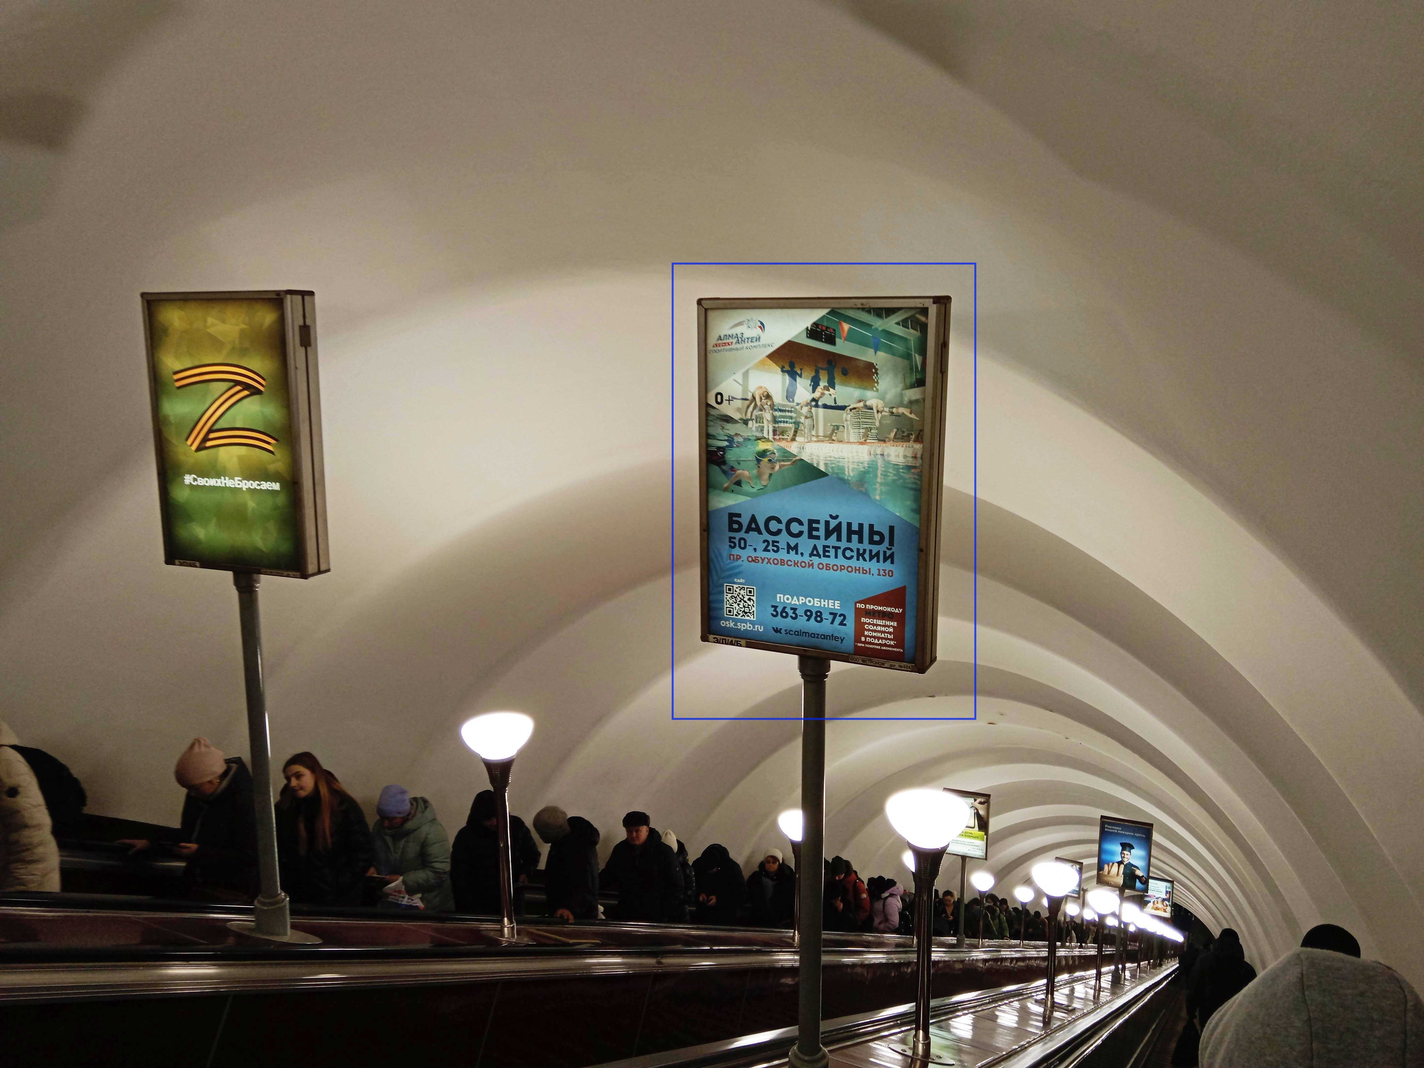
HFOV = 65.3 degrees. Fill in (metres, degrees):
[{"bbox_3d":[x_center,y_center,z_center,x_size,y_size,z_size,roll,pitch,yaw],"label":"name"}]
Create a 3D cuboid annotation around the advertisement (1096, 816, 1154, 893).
[{"bbox_3d":[5.643,4.360,15.166,0.670,0.983,0.129,5,11,24],"label":"advertisement"}]

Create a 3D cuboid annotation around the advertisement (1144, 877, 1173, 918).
[{"bbox_3d":[10.990,8.948,27.397,0.670,0.983,0.129,5,12,25],"label":"advertisement"}]

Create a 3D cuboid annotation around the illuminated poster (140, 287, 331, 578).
[{"bbox_3d":[-1.702,-0.361,3.982,0.670,0.983,0.129,4,11,23],"label":"illuminated poster"}]

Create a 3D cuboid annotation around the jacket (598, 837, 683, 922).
[{"bbox_3d":[-0.538,2.754,8.609,0.600,0.912,0.380,5,13,21],"label":"jacket"}]

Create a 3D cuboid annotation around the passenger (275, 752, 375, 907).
[{"bbox_3d":[-1.892,1.820,5.458,0.520,1.646,0.400,5,13,21],"label":"passenger"}]

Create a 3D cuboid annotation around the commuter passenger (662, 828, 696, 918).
[{"bbox_3d":[-0.307,3.210,9.236,0.500,1.662,0.360,6,13,25],"label":"commuter passenger"}]

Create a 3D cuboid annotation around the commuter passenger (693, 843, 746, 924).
[{"bbox_3d":[0.054,3.149,9.820,0.520,0.977,0.380,5,13,22],"label":"commuter passenger"}]

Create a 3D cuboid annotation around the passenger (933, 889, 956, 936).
[{"bbox_3d":[4.370,7.468,20.873,0.500,1.660,0.420,3,11,14],"label":"passenger"}]

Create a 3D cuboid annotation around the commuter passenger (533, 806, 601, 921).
[{"bbox_3d":[-0.950,2.490,7.170,0.520,1.681,0.440,10,16,40],"label":"commuter passenger"}]

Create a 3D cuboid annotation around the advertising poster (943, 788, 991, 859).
[{"bbox_3d":[3.729,4.225,16.276,0.670,0.983,0.129,5,12,25],"label":"advertising poster"}]

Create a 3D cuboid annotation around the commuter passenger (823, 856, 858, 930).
[{"bbox_3d":[1.455,4.556,12.986,0.520,1.800,0.420,7,14,30],"label":"commuter passenger"}]

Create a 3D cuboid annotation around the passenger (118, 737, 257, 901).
[{"bbox_3d":[-2.208,1.673,5.015,0.550,1.610,0.500,6,13,25],"label":"passenger"}]

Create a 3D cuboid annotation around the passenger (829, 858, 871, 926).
[{"bbox_3d":[1.601,4.653,13.335,0.520,1.840,0.420,9,15,37],"label":"passenger"}]

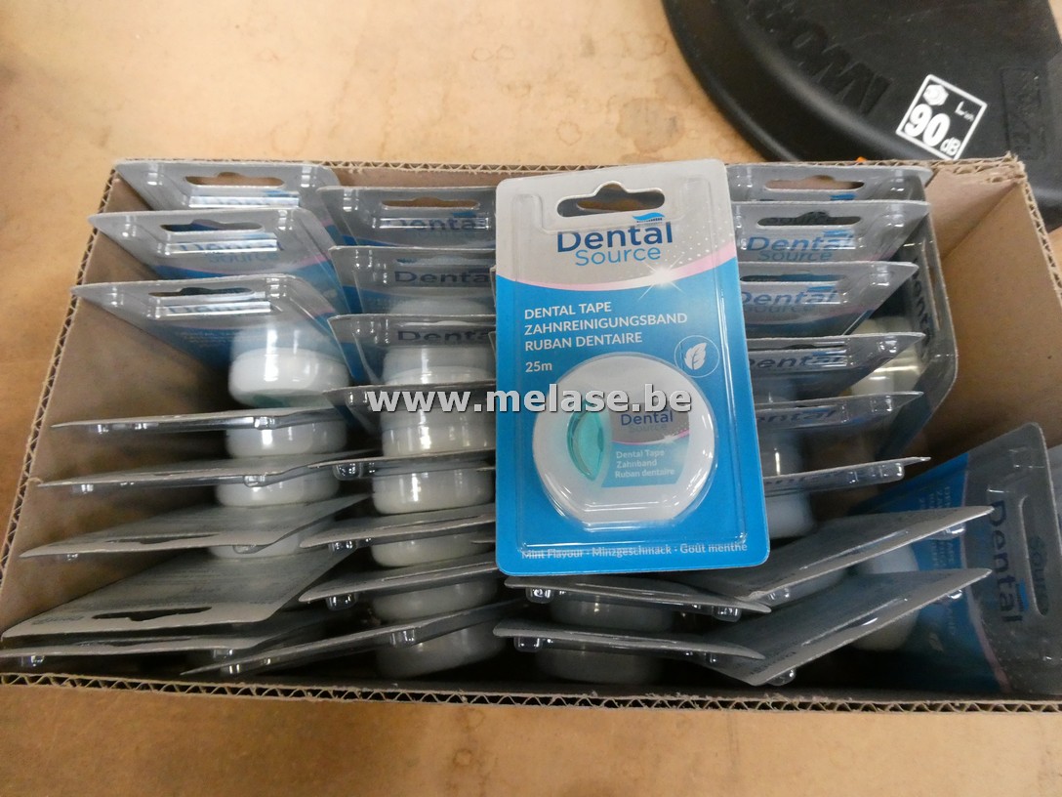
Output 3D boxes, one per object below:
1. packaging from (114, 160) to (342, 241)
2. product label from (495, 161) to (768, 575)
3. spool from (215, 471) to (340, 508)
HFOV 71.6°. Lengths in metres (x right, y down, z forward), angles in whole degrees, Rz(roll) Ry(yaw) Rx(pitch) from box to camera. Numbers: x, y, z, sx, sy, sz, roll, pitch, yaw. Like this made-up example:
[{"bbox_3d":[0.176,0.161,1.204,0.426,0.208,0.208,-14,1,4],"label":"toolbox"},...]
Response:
[{"bbox_3d":[-0.097,-0.048,0.283,0.070,0.119,0.018,2,74,0],"label":"packaging"},{"bbox_3d":[0.023,-0.015,0.198,0.070,0.018,0.119,-3,73,8],"label":"product label"},{"bbox_3d":[-0.097,0.031,0.284,0.046,0.045,0.016,-3,89,0],"label":"spool"}]

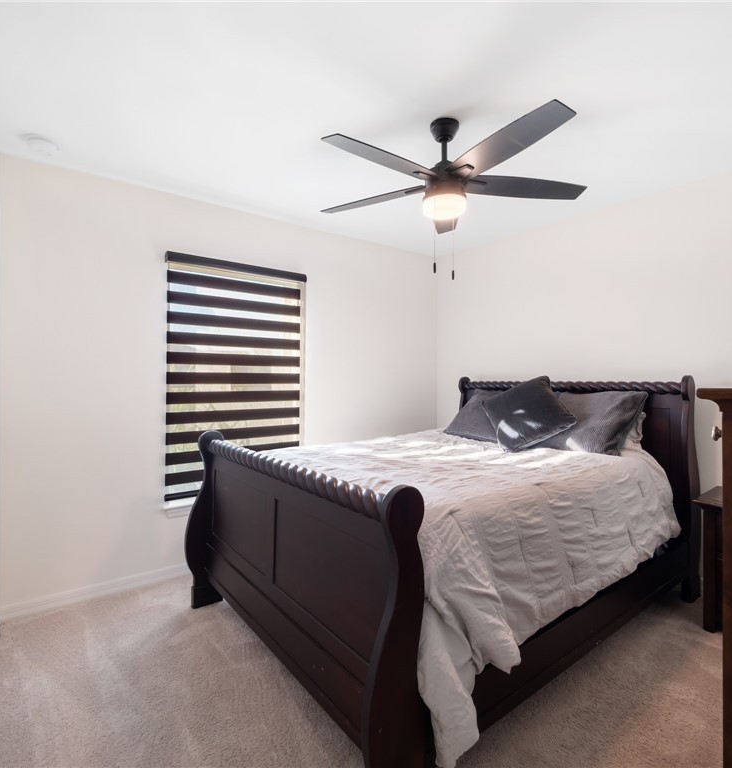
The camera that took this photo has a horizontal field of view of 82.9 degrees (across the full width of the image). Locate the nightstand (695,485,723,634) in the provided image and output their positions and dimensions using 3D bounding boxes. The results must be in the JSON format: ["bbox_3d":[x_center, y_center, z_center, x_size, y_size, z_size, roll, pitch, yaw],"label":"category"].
[{"bbox_3d":[2.047,0.927,2.035,0.465,0.655,0.590,0,0,-38],"label":"nightstand"}]

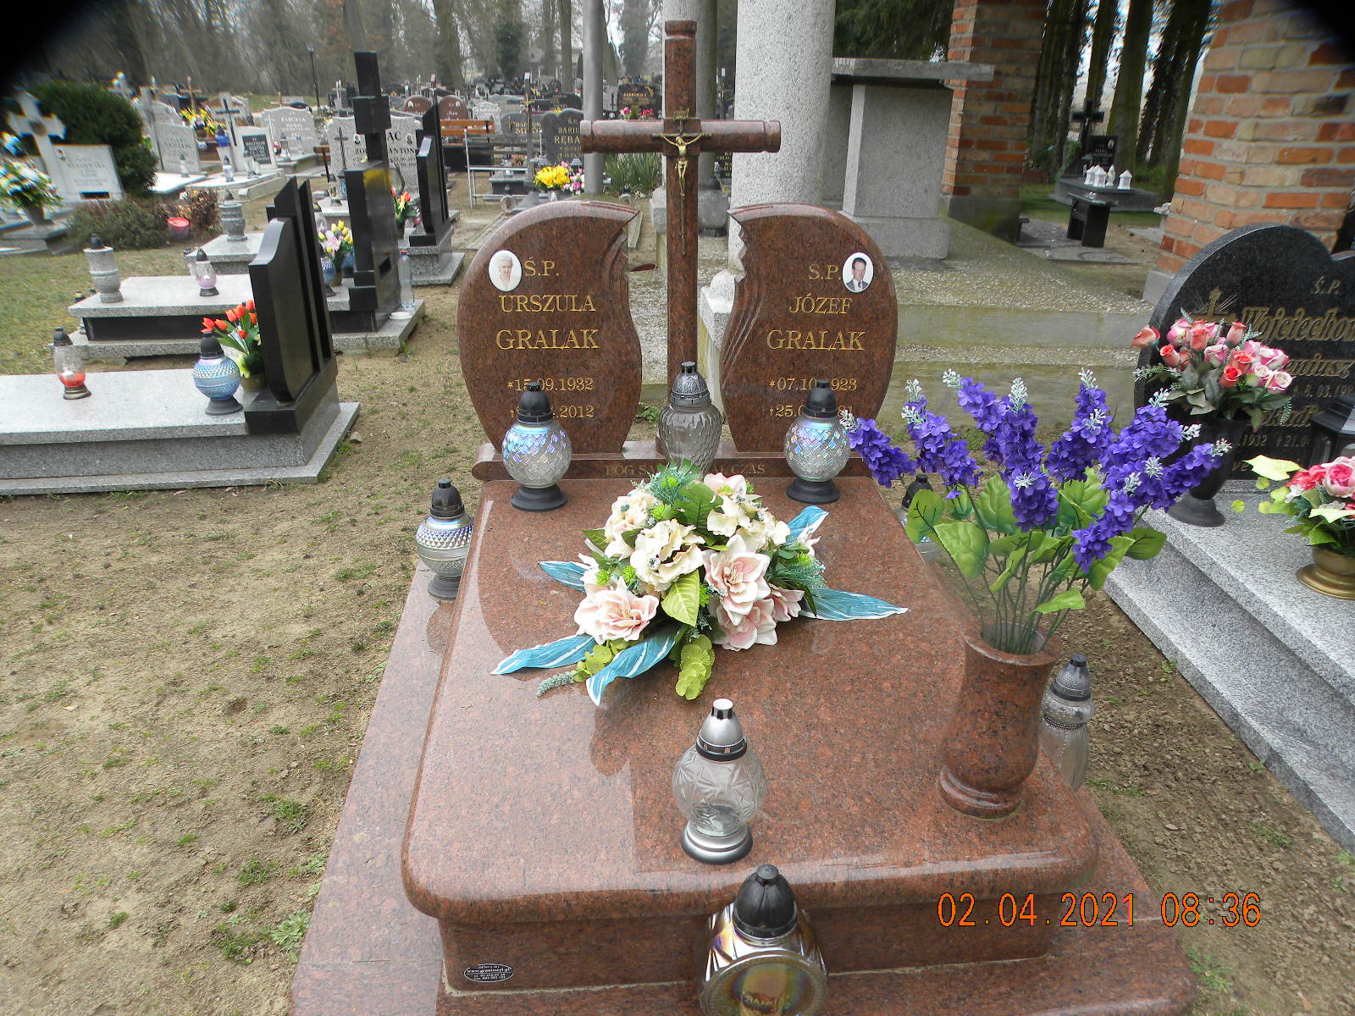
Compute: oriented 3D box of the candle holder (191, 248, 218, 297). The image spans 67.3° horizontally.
[{"bbox_3d":[-2.440,-1.214,5.238,0.105,0.236,0.105,-2,25,-4],"label":"candle holder"}]

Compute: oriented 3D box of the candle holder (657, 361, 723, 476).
[{"bbox_3d":[0.041,-0.210,2.732,0.178,0.370,0.178,-2,25,-4],"label":"candle holder"}]

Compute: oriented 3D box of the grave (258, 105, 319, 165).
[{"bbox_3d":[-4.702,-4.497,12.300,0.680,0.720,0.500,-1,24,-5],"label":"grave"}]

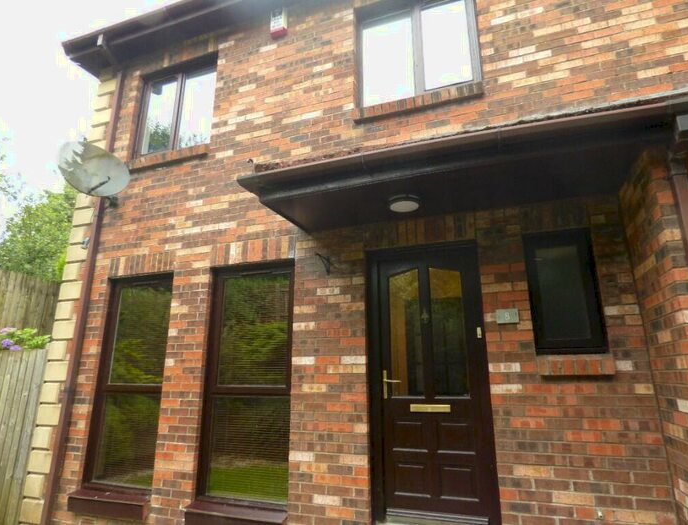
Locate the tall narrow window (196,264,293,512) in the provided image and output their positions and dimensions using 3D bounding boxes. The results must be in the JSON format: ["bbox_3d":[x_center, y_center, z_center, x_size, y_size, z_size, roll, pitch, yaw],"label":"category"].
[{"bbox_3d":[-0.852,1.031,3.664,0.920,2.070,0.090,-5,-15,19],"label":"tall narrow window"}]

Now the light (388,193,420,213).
[{"bbox_3d":[0.453,-0.430,3.020,0.235,0.065,0.235,0,-14,0],"label":"light"}]

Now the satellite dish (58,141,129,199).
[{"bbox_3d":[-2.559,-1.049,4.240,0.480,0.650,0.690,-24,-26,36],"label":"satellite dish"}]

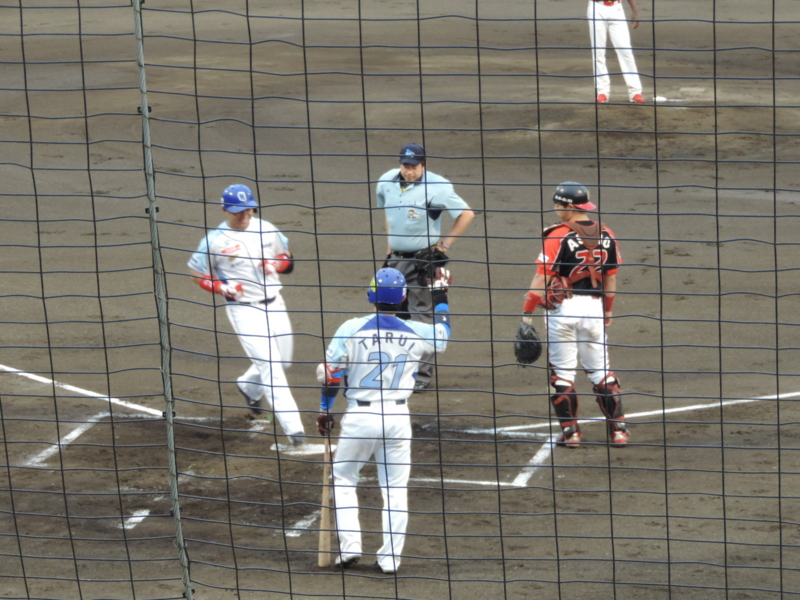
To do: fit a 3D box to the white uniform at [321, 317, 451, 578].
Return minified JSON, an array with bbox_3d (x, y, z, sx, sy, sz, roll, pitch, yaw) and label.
[{"bbox_3d":[-0.080,0.770,24.377,0.700,1.460,0.450,0,9,-2],"label":"white uniform"}]

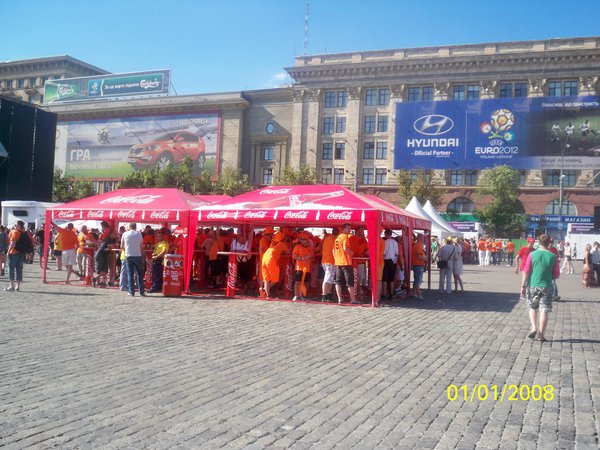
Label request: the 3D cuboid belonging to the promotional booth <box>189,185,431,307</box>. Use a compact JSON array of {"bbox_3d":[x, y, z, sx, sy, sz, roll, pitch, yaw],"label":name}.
[{"bbox_3d":[0.679,0.485,17.921,5.261,2.964,6.203,1,-1,24],"label":"promotional booth"}]

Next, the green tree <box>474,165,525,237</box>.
[{"bbox_3d":[23.389,-1.638,71.871,6.100,10.760,6.000,1,-1,18],"label":"green tree"}]

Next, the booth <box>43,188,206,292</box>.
[{"bbox_3d":[-4.693,0.338,18.614,5.226,2.964,3.119,1,-1,24],"label":"booth"}]

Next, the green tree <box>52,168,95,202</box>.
[{"bbox_3d":[-32.032,-2.696,84.879,6.400,9.924,6.400,2,-1,-21],"label":"green tree"}]

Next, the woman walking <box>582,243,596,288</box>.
[{"bbox_3d":[10.784,1.546,22.600,0.480,1.640,0.450,2,-1,-21],"label":"woman walking"}]

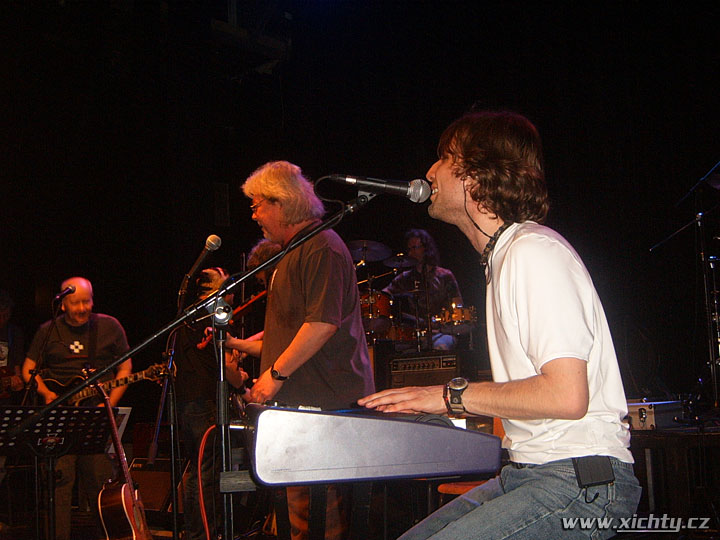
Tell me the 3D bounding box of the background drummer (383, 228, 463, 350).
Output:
[{"bbox_3d":[0.450,0.340,6.880,0.620,1.280,0.750,-7,-10,25],"label":"background drummer"}]

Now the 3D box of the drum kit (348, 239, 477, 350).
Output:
[{"bbox_3d":[0.190,0.370,6.650,1.500,1.200,1.150,-7,-10,25],"label":"drum kit"}]

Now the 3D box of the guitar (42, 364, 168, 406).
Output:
[{"bbox_3d":[-1.224,0.575,4.650,0.980,0.330,0.070,-20,-17,32],"label":"guitar"}]

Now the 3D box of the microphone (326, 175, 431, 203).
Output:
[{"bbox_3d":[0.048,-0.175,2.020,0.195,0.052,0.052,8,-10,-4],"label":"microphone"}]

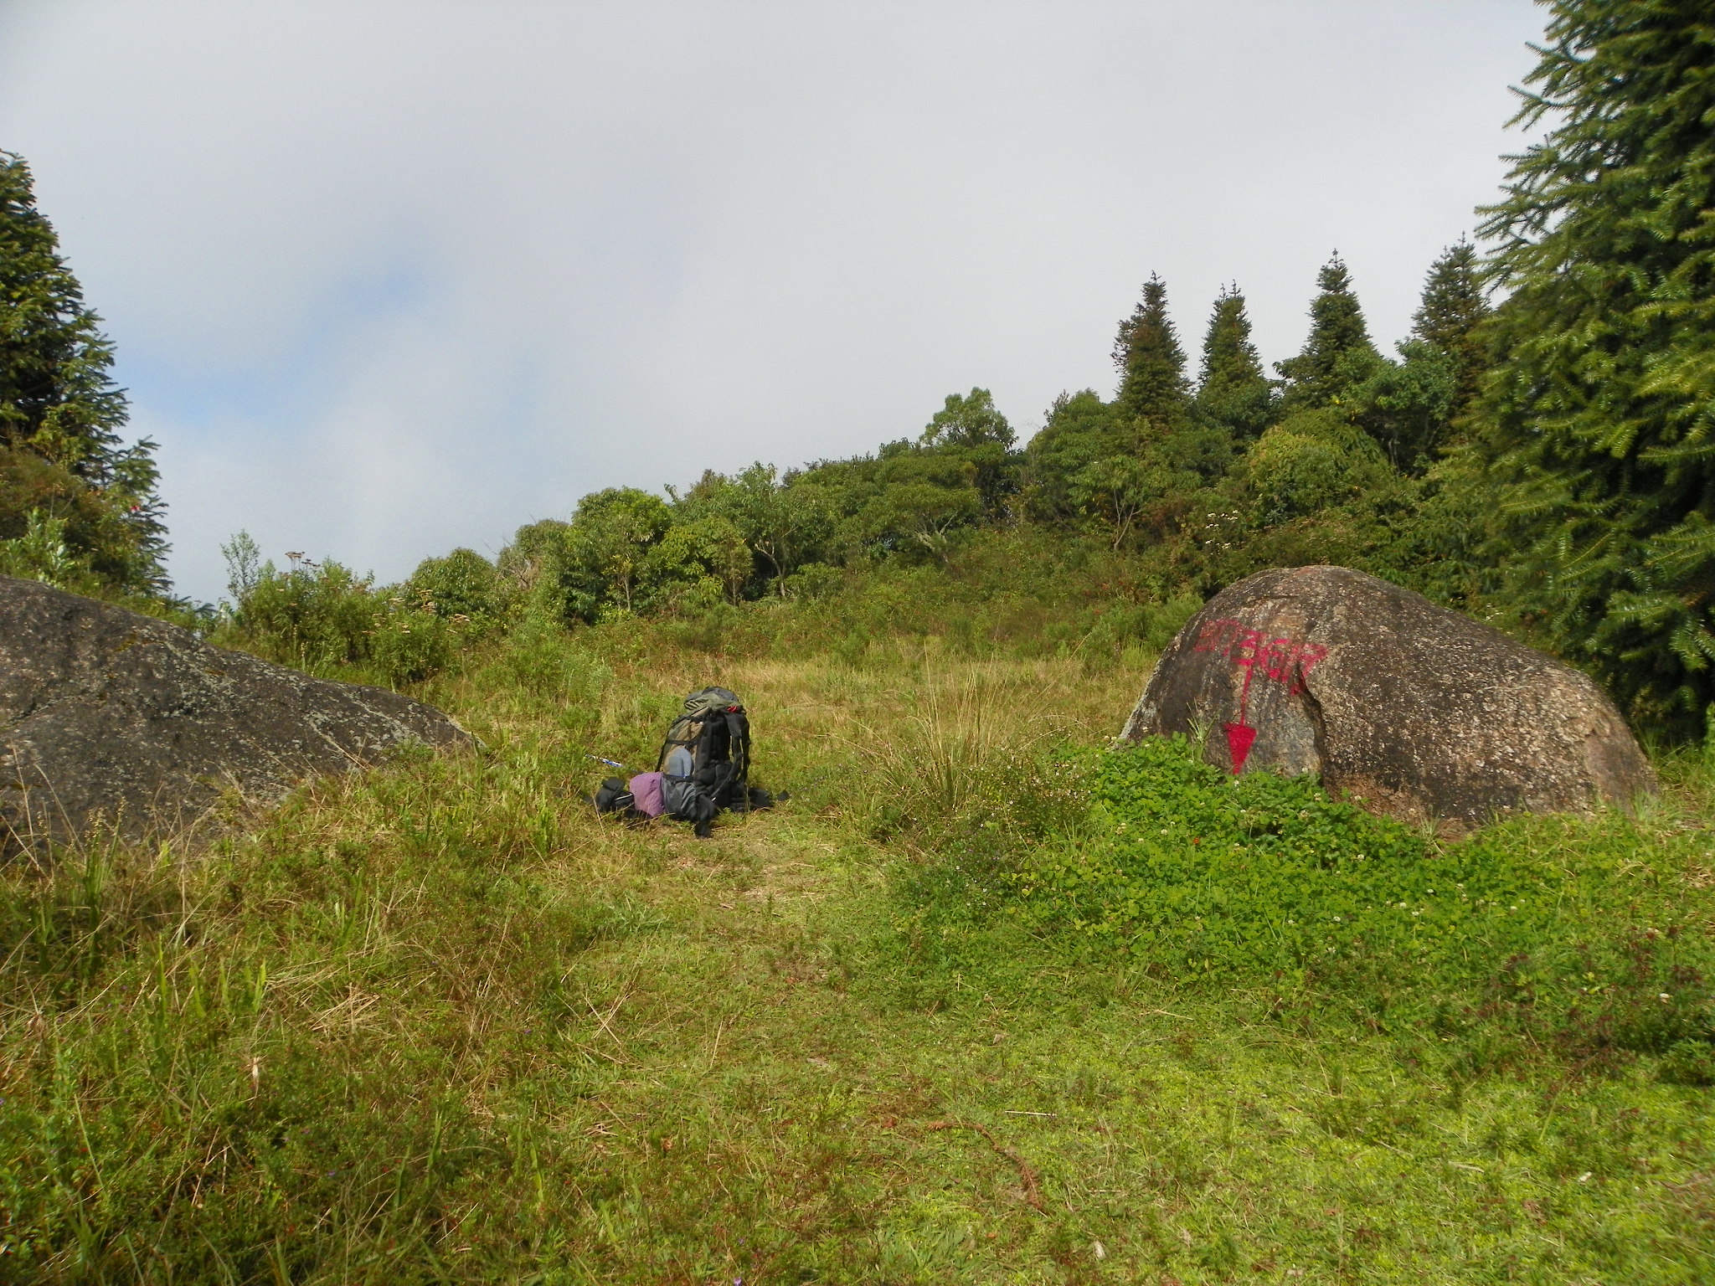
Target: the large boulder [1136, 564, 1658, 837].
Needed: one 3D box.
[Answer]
[{"bbox_3d":[3.180,0.270,8.000,3.000,1.480,2.100,0,2,9],"label":"large boulder"}]

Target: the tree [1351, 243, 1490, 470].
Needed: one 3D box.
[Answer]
[{"bbox_3d":[12.315,-5.519,27.000,2.300,5.600,2.300,0,2,0],"label":"tree"}]

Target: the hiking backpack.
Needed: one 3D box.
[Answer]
[{"bbox_3d":[-0.868,0.654,7.350,0.370,0.800,0.410,2,2,41],"label":"hiking backpack"}]

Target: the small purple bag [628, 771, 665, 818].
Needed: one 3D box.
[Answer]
[{"bbox_3d":[-1.188,0.854,7.300,0.210,0.250,0.190,1,2,18],"label":"small purple bag"}]

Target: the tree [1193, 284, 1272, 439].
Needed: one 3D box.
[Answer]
[{"bbox_3d":[8.315,-5.380,28.500,1.750,5.000,1.750,0,2,0],"label":"tree"}]

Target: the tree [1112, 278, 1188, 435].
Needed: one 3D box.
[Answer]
[{"bbox_3d":[6.507,-5.558,28.500,1.750,5.200,1.750,0,2,0],"label":"tree"}]

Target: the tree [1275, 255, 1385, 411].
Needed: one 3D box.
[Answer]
[{"bbox_3d":[10.295,-5.694,28.000,2.100,5.400,2.100,0,2,0],"label":"tree"}]

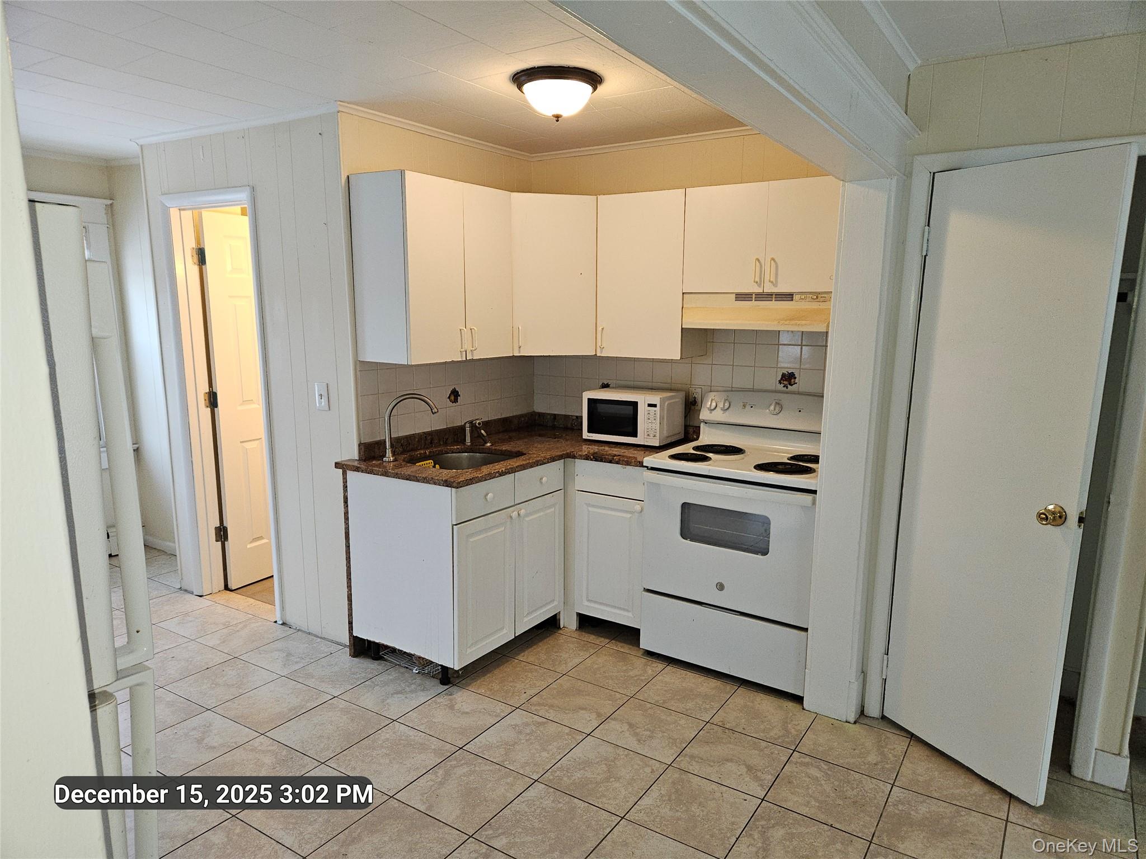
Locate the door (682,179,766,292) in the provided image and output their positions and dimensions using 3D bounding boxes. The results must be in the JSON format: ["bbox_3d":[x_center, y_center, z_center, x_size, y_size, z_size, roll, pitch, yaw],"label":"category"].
[{"bbox_3d":[0.677,-0.845,3.387,0.378,0.462,0.020,6,11,33],"label":"door"}]

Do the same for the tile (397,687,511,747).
[{"bbox_3d":[-0.456,1.129,2.994,0.332,0.010,0.332,6,11,33],"label":"tile"}]

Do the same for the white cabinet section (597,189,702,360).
[{"bbox_3d":[0.396,-0.734,3.675,0.449,0.755,0.324,7,11,33],"label":"white cabinet section"}]

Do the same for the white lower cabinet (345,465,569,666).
[{"bbox_3d":[-0.512,0.536,3.551,0.602,0.767,0.797,6,11,32],"label":"white lower cabinet"}]

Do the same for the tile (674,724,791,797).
[{"bbox_3d":[0.574,1.178,2.719,0.333,0.010,0.333,6,11,33],"label":"tile"}]

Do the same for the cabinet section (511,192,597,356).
[{"bbox_3d":[-0.090,-0.751,3.744,0.421,0.777,0.020,-1,9,-12],"label":"cabinet section"}]

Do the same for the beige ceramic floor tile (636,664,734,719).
[{"bbox_3d":[0.479,1.103,3.193,0.334,0.010,0.334,6,11,32],"label":"beige ceramic floor tile"}]

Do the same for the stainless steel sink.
[{"bbox_3d":[-0.519,0.246,3.497,0.425,0.192,0.520,6,11,32],"label":"stainless steel sink"}]

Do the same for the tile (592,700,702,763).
[{"bbox_3d":[0.293,1.146,2.909,0.334,0.010,0.334,6,11,32],"label":"tile"}]

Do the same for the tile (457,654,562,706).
[{"bbox_3d":[-0.267,1.082,3.266,0.333,0.010,0.333,6,11,33],"label":"tile"}]

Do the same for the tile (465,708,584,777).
[{"bbox_3d":[-0.170,1.141,2.762,0.330,0.010,0.330,6,11,32],"label":"tile"}]

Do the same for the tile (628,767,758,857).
[{"bbox_3d":[0.392,1.224,2.447,0.332,0.010,0.332,6,11,33],"label":"tile"}]

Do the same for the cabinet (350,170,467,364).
[{"bbox_3d":[-0.713,-0.696,3.346,0.322,0.779,0.352,6,11,32],"label":"cabinet"}]

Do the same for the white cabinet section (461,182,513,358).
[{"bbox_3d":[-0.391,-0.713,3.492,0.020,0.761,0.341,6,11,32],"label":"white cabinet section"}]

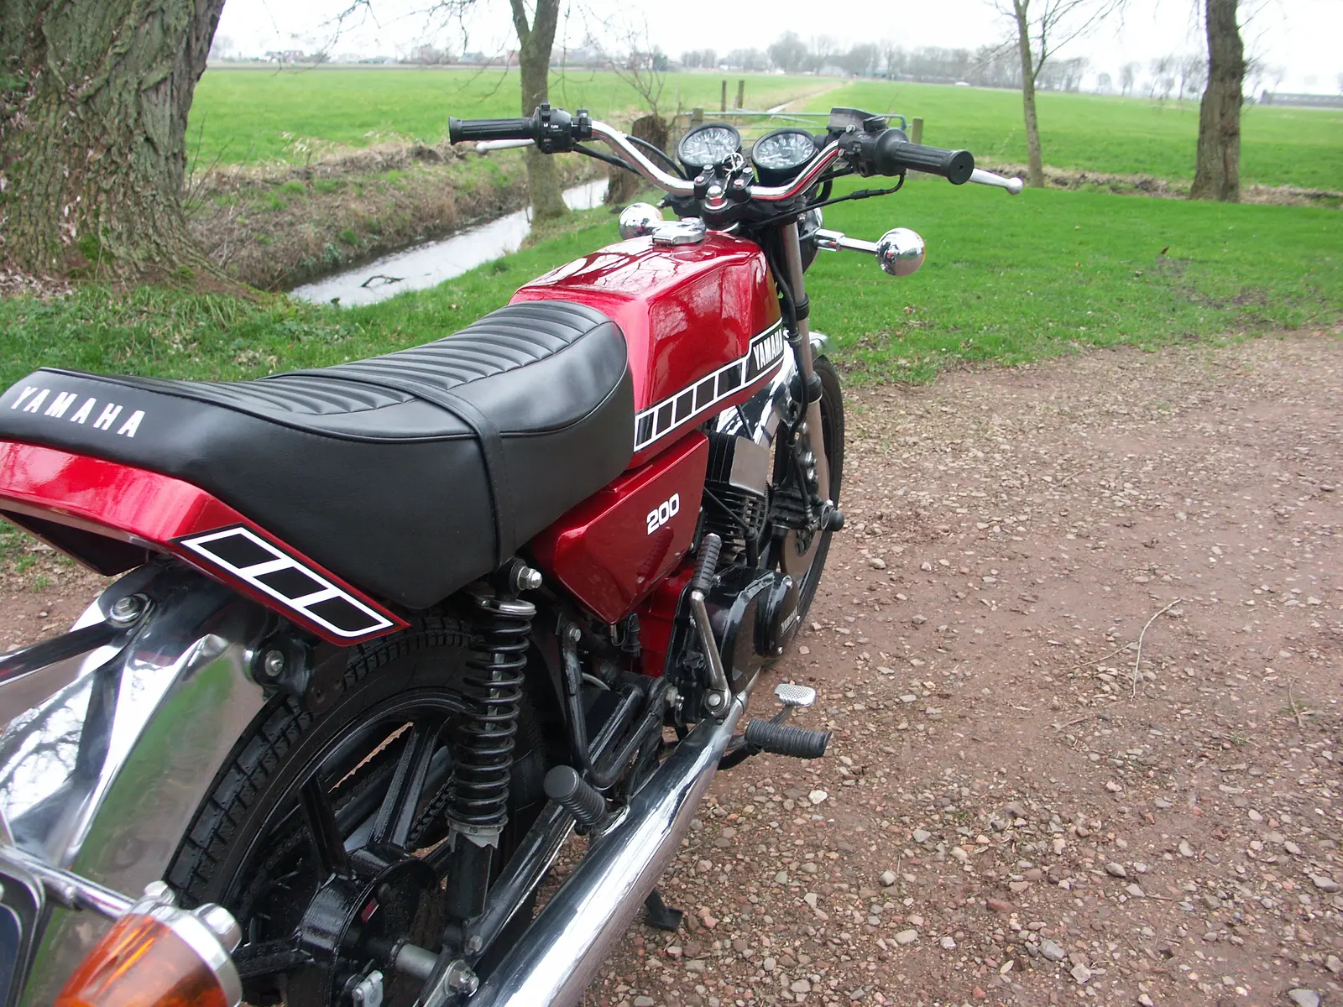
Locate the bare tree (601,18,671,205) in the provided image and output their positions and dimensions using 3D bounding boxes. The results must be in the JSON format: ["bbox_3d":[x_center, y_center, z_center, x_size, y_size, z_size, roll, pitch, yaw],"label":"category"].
[{"bbox_3d":[-0.291,-3.251,9.000,0.580,1.429,0.600,2,22,0],"label":"bare tree"}]

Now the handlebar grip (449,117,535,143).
[{"bbox_3d":[-0.253,-0.524,1.529,0.121,0.036,0.036,-2,22,1],"label":"handlebar grip"}]

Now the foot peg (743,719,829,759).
[{"bbox_3d":[0.143,0.294,1.355,0.102,0.035,0.036,10,23,22],"label":"foot peg"}]

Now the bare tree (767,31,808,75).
[{"bbox_3d":[32.306,-124.300,300.000,11.590,10.761,10.500,2,22,0],"label":"bare tree"}]

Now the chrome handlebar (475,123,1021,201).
[{"bbox_3d":[0.042,-0.449,1.455,0.745,0.100,0.170,11,24,25],"label":"chrome handlebar"}]

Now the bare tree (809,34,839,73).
[{"bbox_3d":[42.158,-124.010,300.000,8.113,10.223,8.500,2,22,0],"label":"bare tree"}]

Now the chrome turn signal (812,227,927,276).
[{"bbox_3d":[0.297,-0.382,1.628,0.170,0.073,0.080,11,24,25],"label":"chrome turn signal"}]

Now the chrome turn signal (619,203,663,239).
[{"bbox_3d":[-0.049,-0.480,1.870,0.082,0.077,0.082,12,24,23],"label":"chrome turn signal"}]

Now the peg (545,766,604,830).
[{"bbox_3d":[-0.095,0.307,1.114,0.036,0.086,0.036,1,50,26],"label":"peg"}]

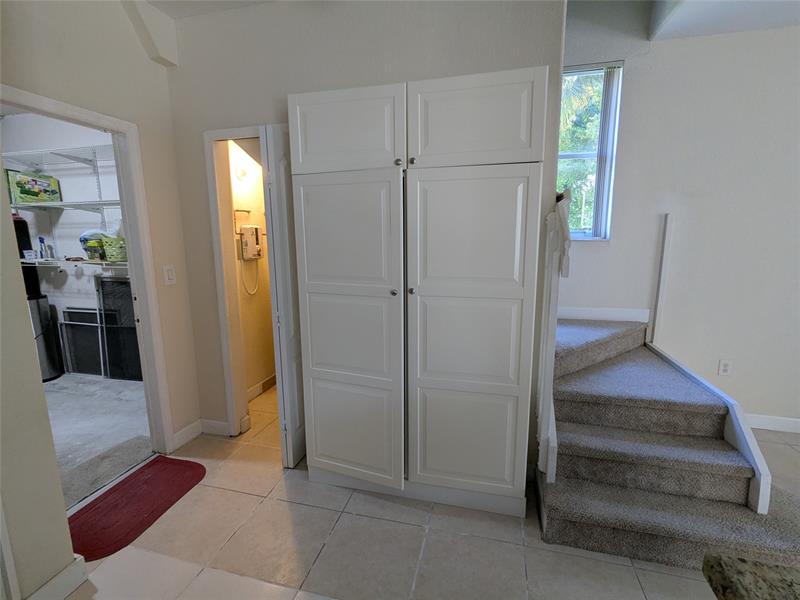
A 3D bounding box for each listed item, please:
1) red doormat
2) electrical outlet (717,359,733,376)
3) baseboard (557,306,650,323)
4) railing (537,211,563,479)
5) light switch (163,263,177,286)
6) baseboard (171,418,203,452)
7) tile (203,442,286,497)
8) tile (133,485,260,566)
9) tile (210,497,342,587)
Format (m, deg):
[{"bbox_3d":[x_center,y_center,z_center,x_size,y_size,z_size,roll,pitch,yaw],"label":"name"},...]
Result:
[{"bbox_3d":[-1.455,1.104,2.045,0.475,0.010,0.760,2,10,14],"label":"red doormat"},{"bbox_3d":[2.445,0.511,2.776,0.077,0.120,0.010,2,10,14],"label":"electrical outlet"},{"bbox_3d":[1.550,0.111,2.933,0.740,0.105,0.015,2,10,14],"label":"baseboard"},{"bbox_3d":[0.783,0.245,1.907,0.080,1.360,0.270,2,10,14],"label":"railing"},{"bbox_3d":[-1.508,-0.161,2.429,0.010,0.122,0.080,2,10,14],"label":"light switch"},{"bbox_3d":[-1.495,0.957,2.622,0.015,0.112,0.215,2,10,14],"label":"baseboard"},{"bbox_3d":[-0.914,1.065,2.336,0.453,0.010,0.453,2,10,14],"label":"tile"},{"bbox_3d":[-1.024,1.137,1.899,0.453,0.010,0.453,2,10,14],"label":"tile"},{"bbox_3d":[-0.582,1.153,1.790,0.453,0.010,0.453,2,10,14],"label":"tile"}]

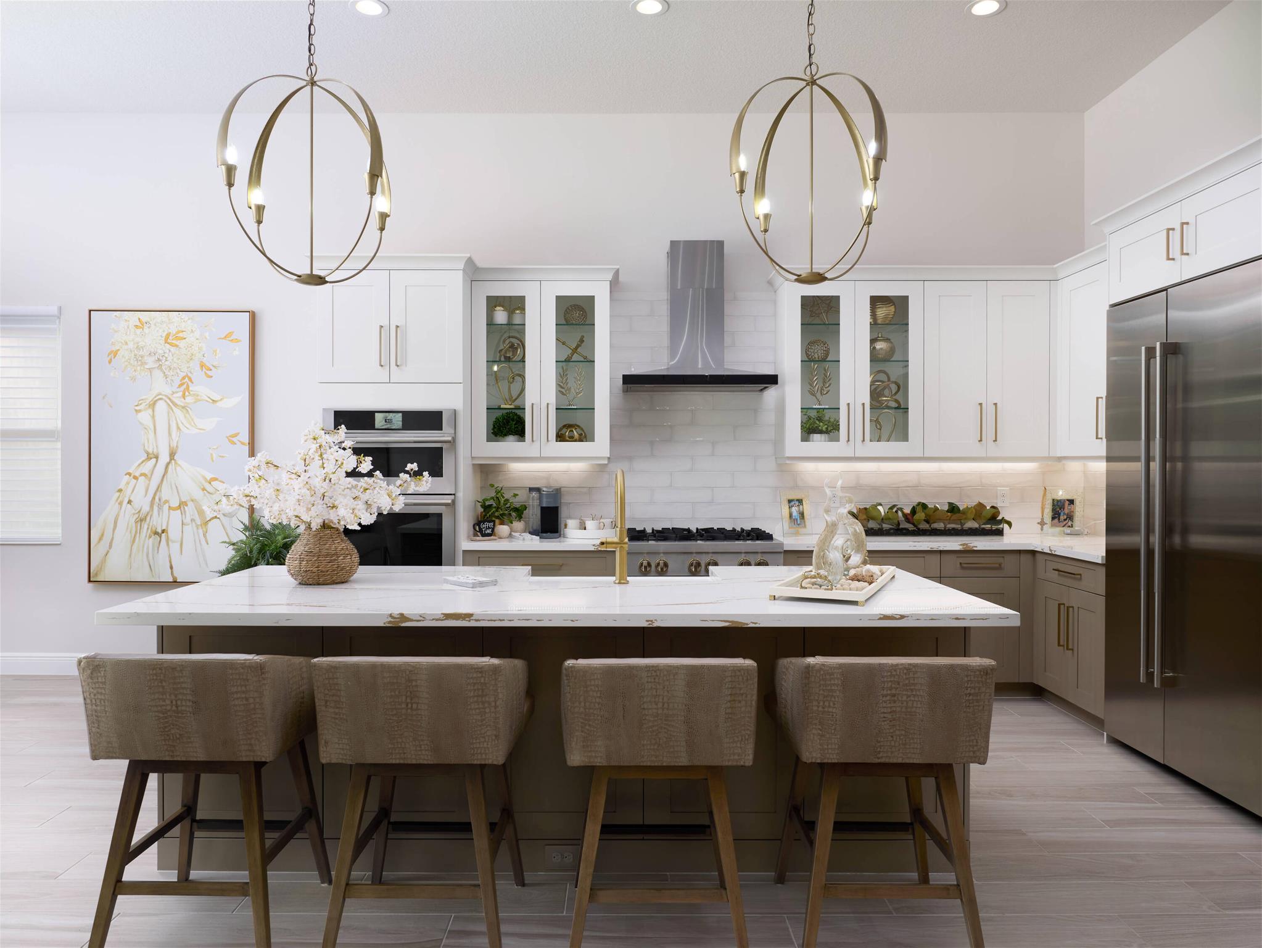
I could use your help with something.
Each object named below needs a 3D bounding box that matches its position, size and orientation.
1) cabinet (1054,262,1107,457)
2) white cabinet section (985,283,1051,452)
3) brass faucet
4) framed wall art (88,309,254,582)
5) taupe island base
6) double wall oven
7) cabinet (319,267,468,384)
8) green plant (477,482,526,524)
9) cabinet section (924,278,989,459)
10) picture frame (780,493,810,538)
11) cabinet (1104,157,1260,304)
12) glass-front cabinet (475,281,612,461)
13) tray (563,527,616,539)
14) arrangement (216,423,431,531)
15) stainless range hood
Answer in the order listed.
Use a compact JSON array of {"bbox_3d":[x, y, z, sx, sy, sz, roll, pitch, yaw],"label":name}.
[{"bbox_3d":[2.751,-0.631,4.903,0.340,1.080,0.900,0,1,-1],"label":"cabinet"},{"bbox_3d":[2.341,-0.635,5.460,0.383,1.065,0.335,0,0,0],"label":"white cabinet section"},{"bbox_3d":[-0.063,0.190,3.330,0.115,0.417,0.250,0,0,-3],"label":"brass faucet"},{"bbox_3d":[-2.955,-0.174,5.640,1.050,1.750,0.060,0,0,0],"label":"framed wall art"},{"bbox_3d":[-0.228,0.872,3.251,2.787,0.914,1.210,0,1,-1],"label":"taupe island base"},{"bbox_3d":[-1.387,0.167,5.253,0.764,1.084,0.580,0,1,-1],"label":"double wall oven"},{"bbox_3d":[-1.386,-0.857,5.303,0.844,0.671,0.600,0,1,-1],"label":"cabinet"},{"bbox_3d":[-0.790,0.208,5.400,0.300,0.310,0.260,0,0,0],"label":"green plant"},{"bbox_3d":[1.961,-0.635,5.460,0.386,1.065,0.335,0,0,0],"label":"cabinet section"},{"bbox_3d":[1.018,0.250,5.450,0.185,0.295,0.030,0,-14,-5],"label":"picture frame"},{"bbox_3d":[2.630,-0.978,3.690,0.630,0.355,1.110,0,0,0],"label":"cabinet"},{"bbox_3d":[-0.545,-0.632,5.490,0.845,1.100,0.360,0,0,0],"label":"glass-front cabinet"},{"bbox_3d":[-0.244,0.365,5.416,0.336,0.058,0.330,0,1,-1],"label":"tray"},{"bbox_3d":[-1.165,0.017,3.344,0.776,0.405,0.600,0,1,-1],"label":"arrangement"},{"bbox_3d":[0.405,-0.971,5.387,0.910,0.898,0.520,0,1,-1],"label":"stainless range hood"}]

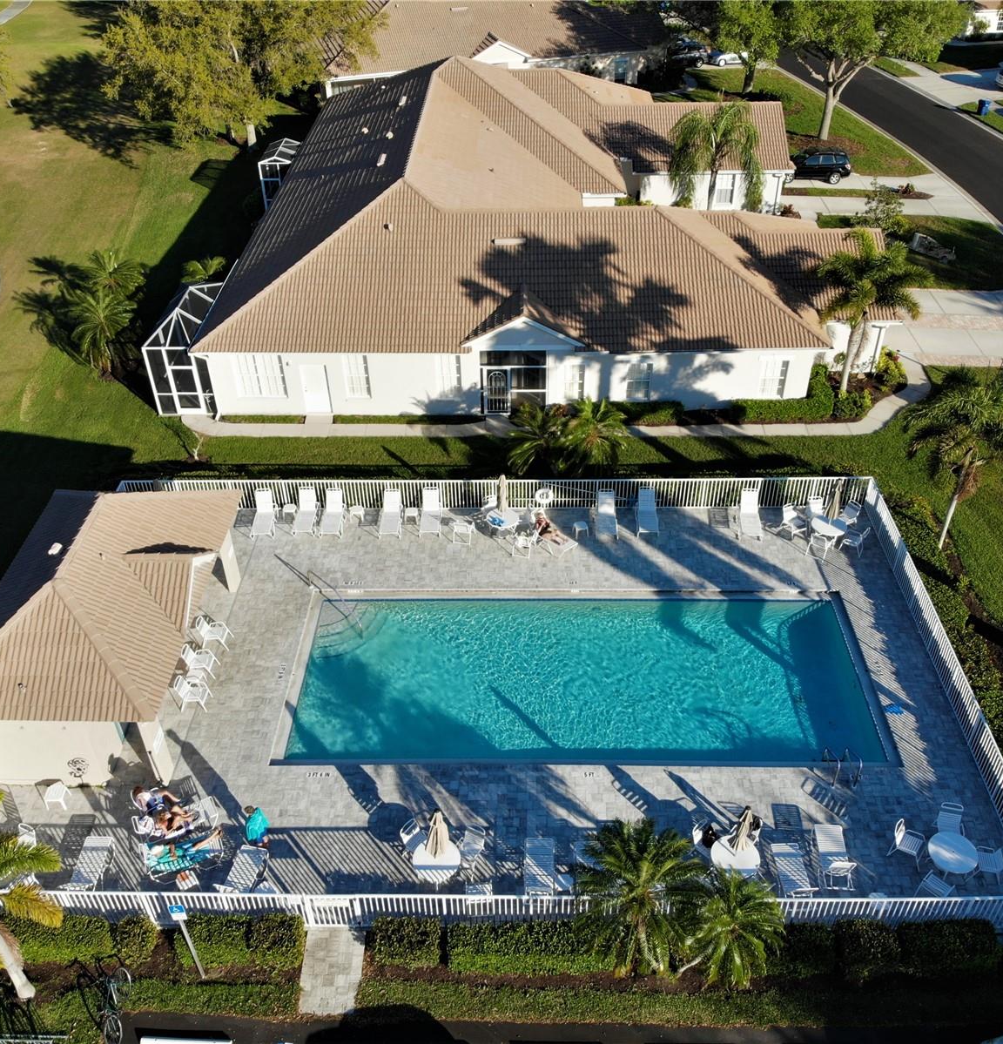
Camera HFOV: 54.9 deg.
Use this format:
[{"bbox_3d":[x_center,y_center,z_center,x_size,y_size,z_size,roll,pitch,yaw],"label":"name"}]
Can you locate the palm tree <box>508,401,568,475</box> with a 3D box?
[{"bbox_3d":[1.332,-2.357,32.405,2.300,3.400,2.400,0,39,2],"label":"palm tree"}]

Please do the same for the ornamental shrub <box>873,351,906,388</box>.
[{"bbox_3d":[15.717,-6.170,38.950,1.200,1.100,1.100,0,39,1],"label":"ornamental shrub"}]

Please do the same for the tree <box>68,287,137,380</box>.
[{"bbox_3d":[-15.974,-7.427,38.920,2.900,3.700,2.900,0,39,2],"label":"tree"}]

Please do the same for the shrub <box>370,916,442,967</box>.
[{"bbox_3d":[-1.995,8.990,20.582,1.480,0.950,0.800,0,39,2],"label":"shrub"}]

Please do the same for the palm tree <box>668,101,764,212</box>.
[{"bbox_3d":[10.420,-17.376,48.052,4.600,6.500,4.600,0,39,2],"label":"palm tree"}]

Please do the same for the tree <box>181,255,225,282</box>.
[{"bbox_3d":[-12.580,-9.744,41.892,2.200,3.800,2.200,0,39,1],"label":"tree"}]

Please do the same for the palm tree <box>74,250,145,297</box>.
[{"bbox_3d":[-16.485,-9.592,41.412,2.900,3.800,2.900,0,39,1],"label":"palm tree"}]

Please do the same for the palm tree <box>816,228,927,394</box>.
[{"bbox_3d":[13.704,-7.752,36.599,4.000,5.900,4.000,0,39,1],"label":"palm tree"}]

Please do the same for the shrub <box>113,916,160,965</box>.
[{"bbox_3d":[-7.727,8.952,20.588,0.820,0.850,0.780,0,39,1],"label":"shrub"}]

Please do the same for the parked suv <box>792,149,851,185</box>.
[{"bbox_3d":[18.216,-20.960,56.797,4.560,1.680,1.800,2,39,4],"label":"parked suv"}]

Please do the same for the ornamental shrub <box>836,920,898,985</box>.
[{"bbox_3d":[7.588,8.950,20.168,1.200,0.880,0.900,0,39,1],"label":"ornamental shrub"}]

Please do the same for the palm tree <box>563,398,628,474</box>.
[{"bbox_3d":[3.167,-2.915,33.684,2.400,3.000,2.400,0,39,1],"label":"palm tree"}]

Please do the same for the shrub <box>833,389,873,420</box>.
[{"bbox_3d":[13.507,-4.524,37.157,1.400,0.850,1.000,0,39,1],"label":"shrub"}]

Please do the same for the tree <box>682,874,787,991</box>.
[{"bbox_3d":[4.561,8.443,19.413,2.100,2.500,2.100,0,39,1],"label":"tree"}]

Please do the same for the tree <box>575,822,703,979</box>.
[{"bbox_3d":[2.720,7.951,19.350,2.500,3.900,2.500,0,39,2],"label":"tree"}]

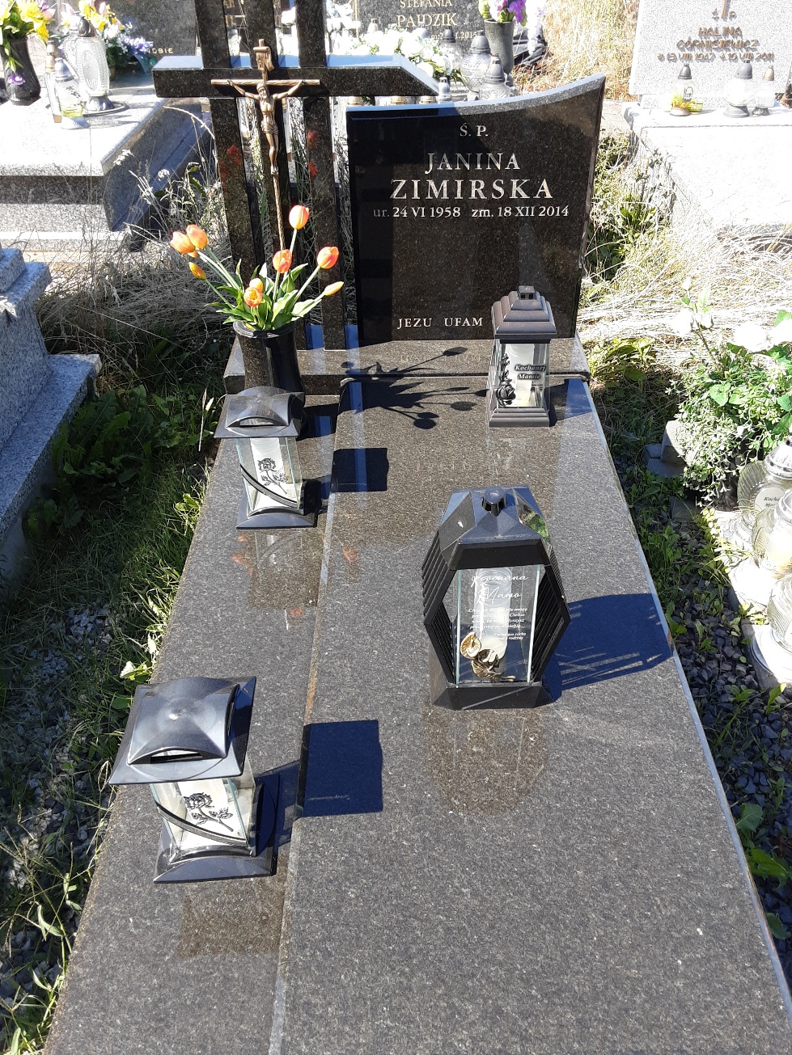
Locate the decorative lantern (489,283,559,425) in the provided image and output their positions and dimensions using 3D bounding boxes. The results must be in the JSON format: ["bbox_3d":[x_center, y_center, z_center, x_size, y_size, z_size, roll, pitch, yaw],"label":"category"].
[{"bbox_3d":[0.289,-0.403,1.970,0.141,0.315,0.143,-1,39,0],"label":"decorative lantern"}]

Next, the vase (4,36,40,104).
[{"bbox_3d":[-1.885,-2.303,4.279,0.172,0.285,0.172,-1,39,1],"label":"vase"}]

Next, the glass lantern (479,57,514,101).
[{"bbox_3d":[0.443,-1.975,3.819,0.145,0.265,0.145,-1,39,1],"label":"glass lantern"}]

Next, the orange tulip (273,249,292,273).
[{"bbox_3d":[-0.225,-0.527,1.689,0.045,0.060,0.045,4,61,-3],"label":"orange tulip"}]

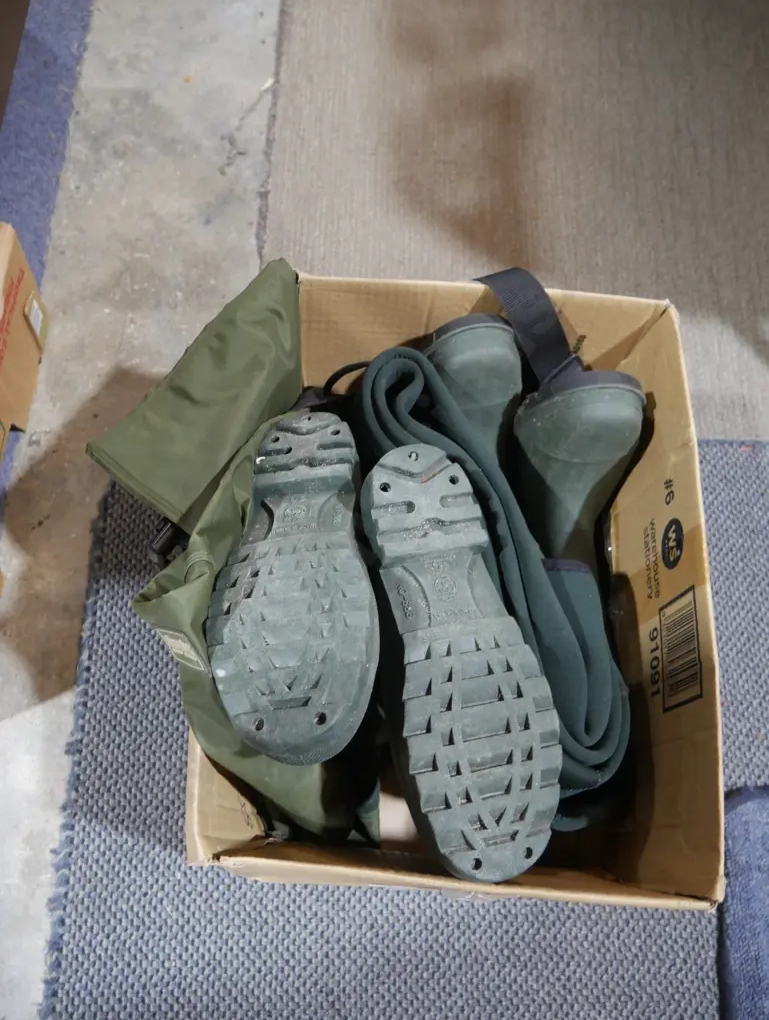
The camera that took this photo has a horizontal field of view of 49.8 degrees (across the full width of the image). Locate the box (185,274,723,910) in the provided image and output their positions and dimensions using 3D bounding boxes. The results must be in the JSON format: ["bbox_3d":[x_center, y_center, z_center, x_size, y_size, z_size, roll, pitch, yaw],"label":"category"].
[{"bbox_3d":[0.055,0.083,0.768,0.355,0.305,0.475,6,68,-2],"label":"box"}]

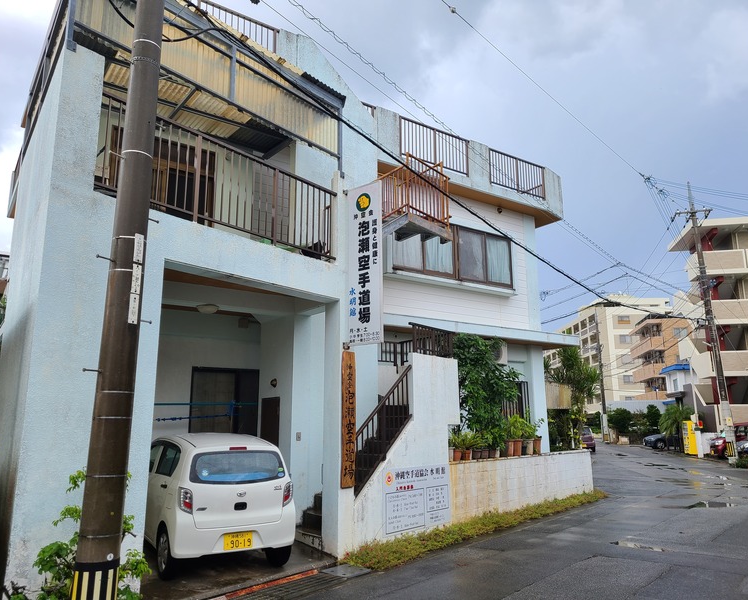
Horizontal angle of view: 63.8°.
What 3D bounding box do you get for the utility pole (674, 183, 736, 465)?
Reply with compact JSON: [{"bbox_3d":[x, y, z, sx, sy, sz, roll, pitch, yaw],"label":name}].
[{"bbox_3d":[14.201,0.728,25.420,1.600,12.130,0.500,-5,-12,13],"label":"utility pole"}]

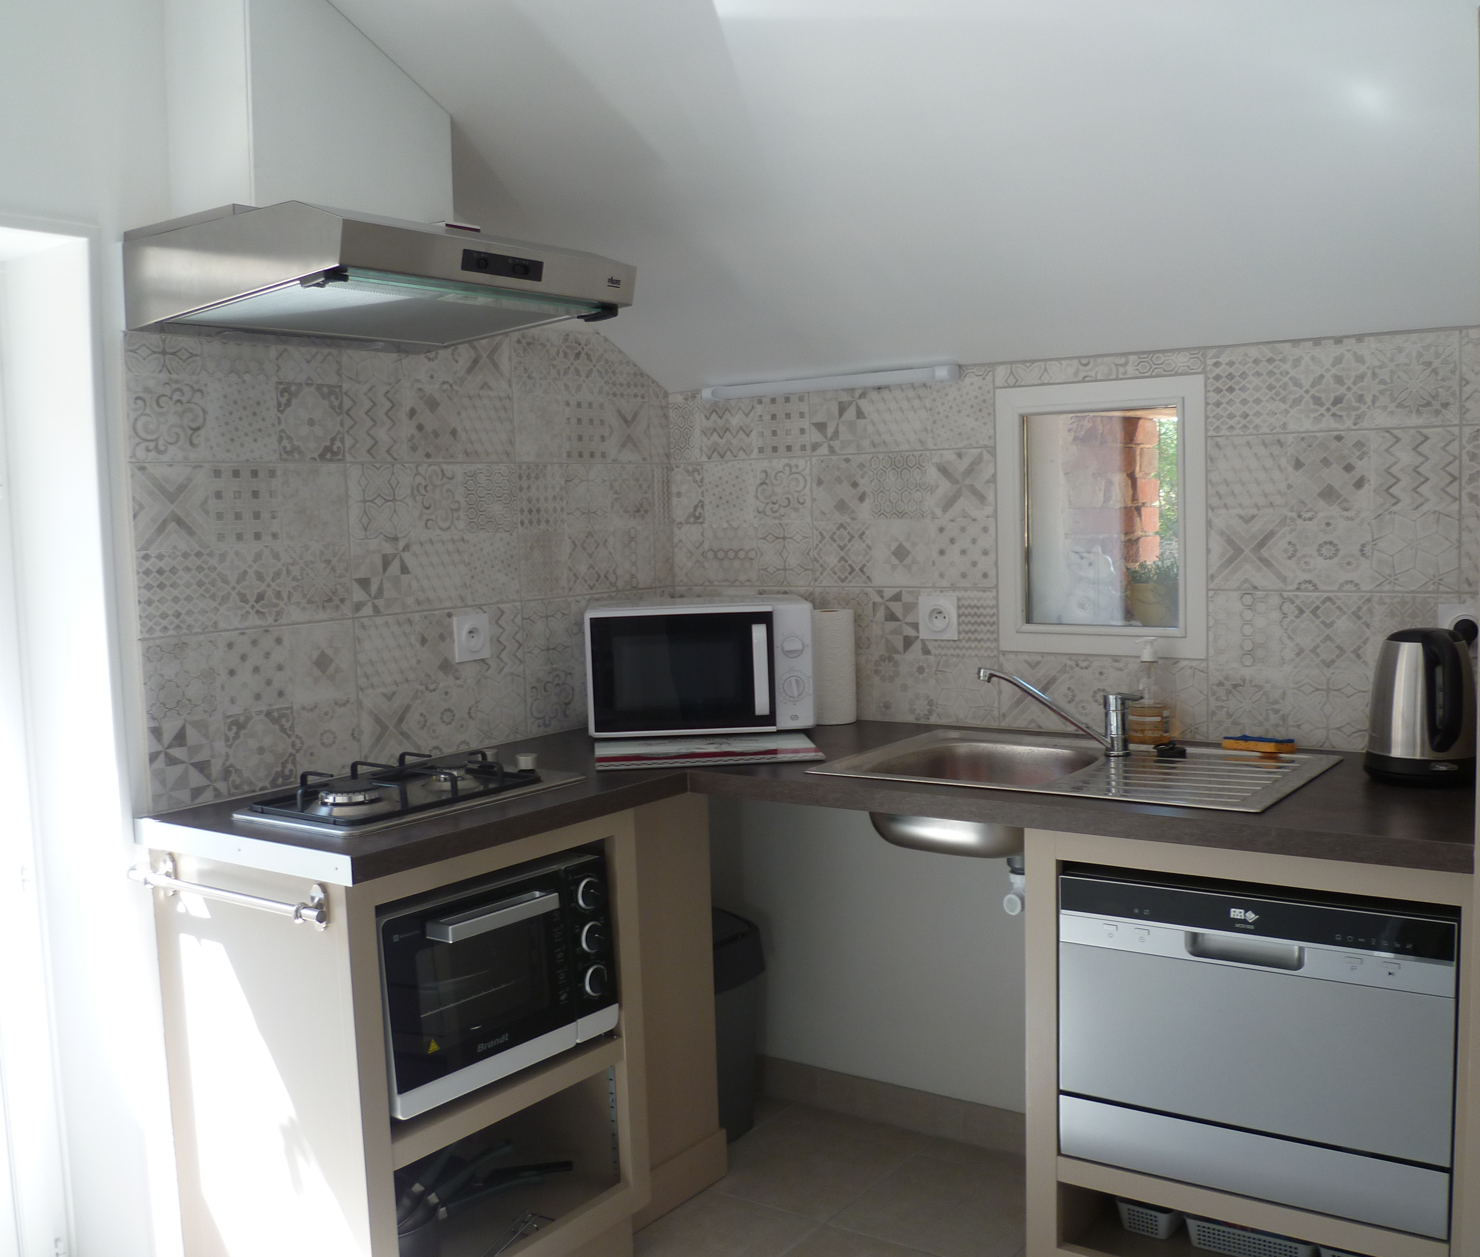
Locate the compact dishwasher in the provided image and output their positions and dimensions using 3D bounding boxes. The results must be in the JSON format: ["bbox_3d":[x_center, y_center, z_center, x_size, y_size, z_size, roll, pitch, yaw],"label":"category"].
[{"bbox_3d":[0.863,0.582,2.300,0.549,0.442,0.497,2,6,33],"label":"compact dishwasher"}]

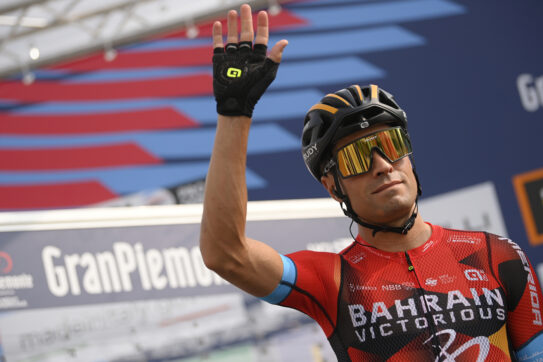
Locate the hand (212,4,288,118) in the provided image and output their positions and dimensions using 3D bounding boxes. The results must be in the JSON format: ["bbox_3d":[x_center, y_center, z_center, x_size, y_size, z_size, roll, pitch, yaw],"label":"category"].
[{"bbox_3d":[-0.035,-0.201,2.950,0.125,0.190,0.060,3,-5,-4],"label":"hand"}]

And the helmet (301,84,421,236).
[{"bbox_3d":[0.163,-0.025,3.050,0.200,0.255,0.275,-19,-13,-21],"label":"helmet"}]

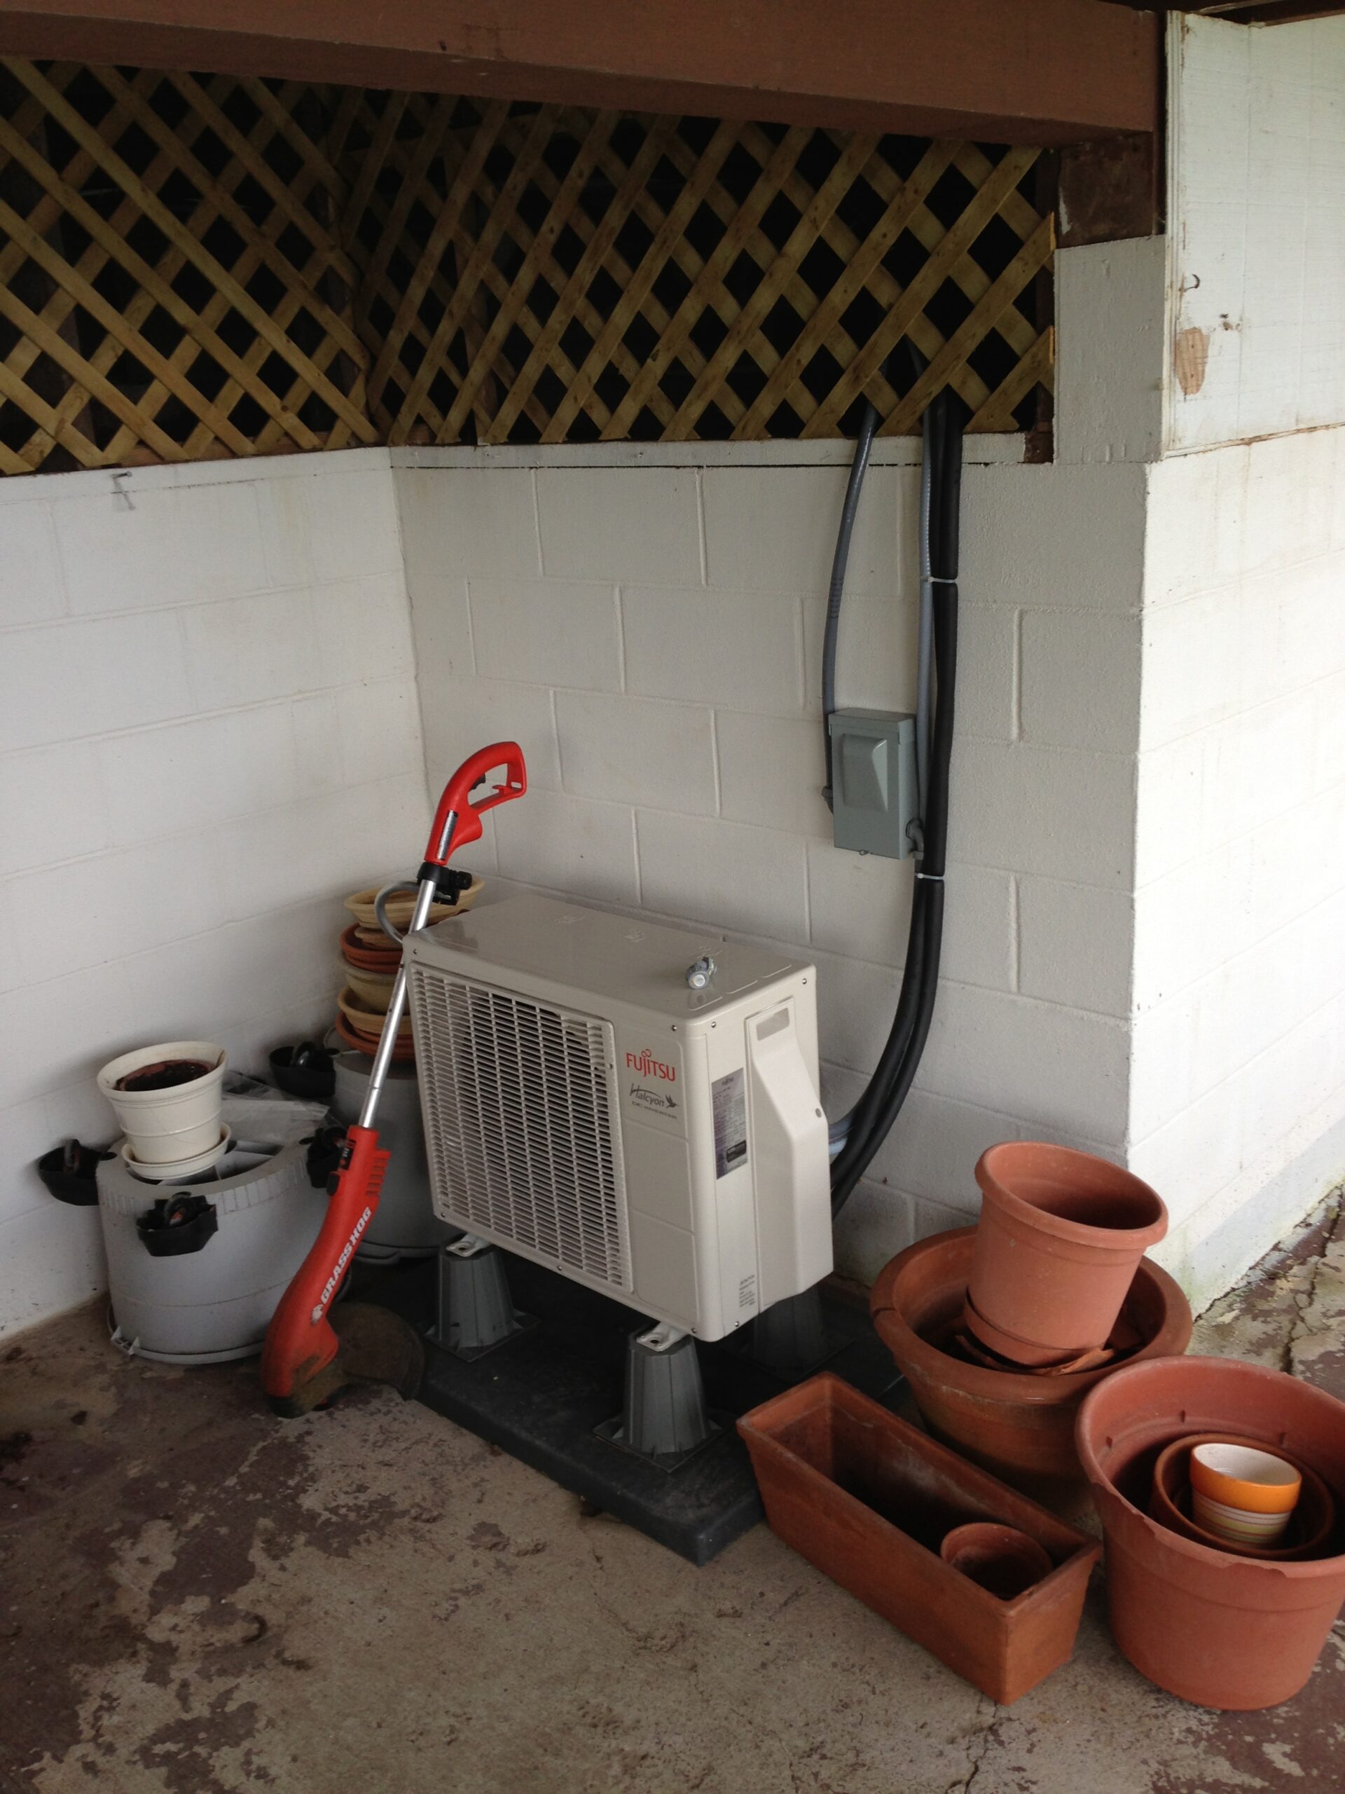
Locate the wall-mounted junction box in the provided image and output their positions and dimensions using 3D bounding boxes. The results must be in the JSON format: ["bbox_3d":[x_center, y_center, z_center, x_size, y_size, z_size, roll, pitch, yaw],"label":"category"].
[{"bbox_3d":[0.319,-0.179,2.720,0.133,0.222,0.066,12,23,41],"label":"wall-mounted junction box"}]

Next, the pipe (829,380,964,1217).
[{"bbox_3d":[0.355,-0.101,2.653,0.200,1.350,0.150,12,23,41],"label":"pipe"}]

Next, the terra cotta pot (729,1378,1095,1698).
[{"bbox_3d":[0.317,0.853,2.288,0.173,0.172,0.508,-16,21,-34],"label":"terra cotta pot"}]

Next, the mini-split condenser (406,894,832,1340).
[{"bbox_3d":[-0.091,0.346,2.861,0.690,0.535,0.295,13,24,42],"label":"mini-split condenser"}]

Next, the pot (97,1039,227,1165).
[{"bbox_3d":[-0.882,0.374,3.006,0.228,0.162,0.228,-3,17,1],"label":"pot"}]

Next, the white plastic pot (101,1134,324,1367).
[{"bbox_3d":[-0.826,0.597,3.117,0.430,0.300,0.430,-3,17,1],"label":"white plastic pot"}]

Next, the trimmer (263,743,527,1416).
[{"bbox_3d":[-0.426,0.293,2.905,0.265,1.190,0.200,12,-11,4],"label":"trimmer"}]

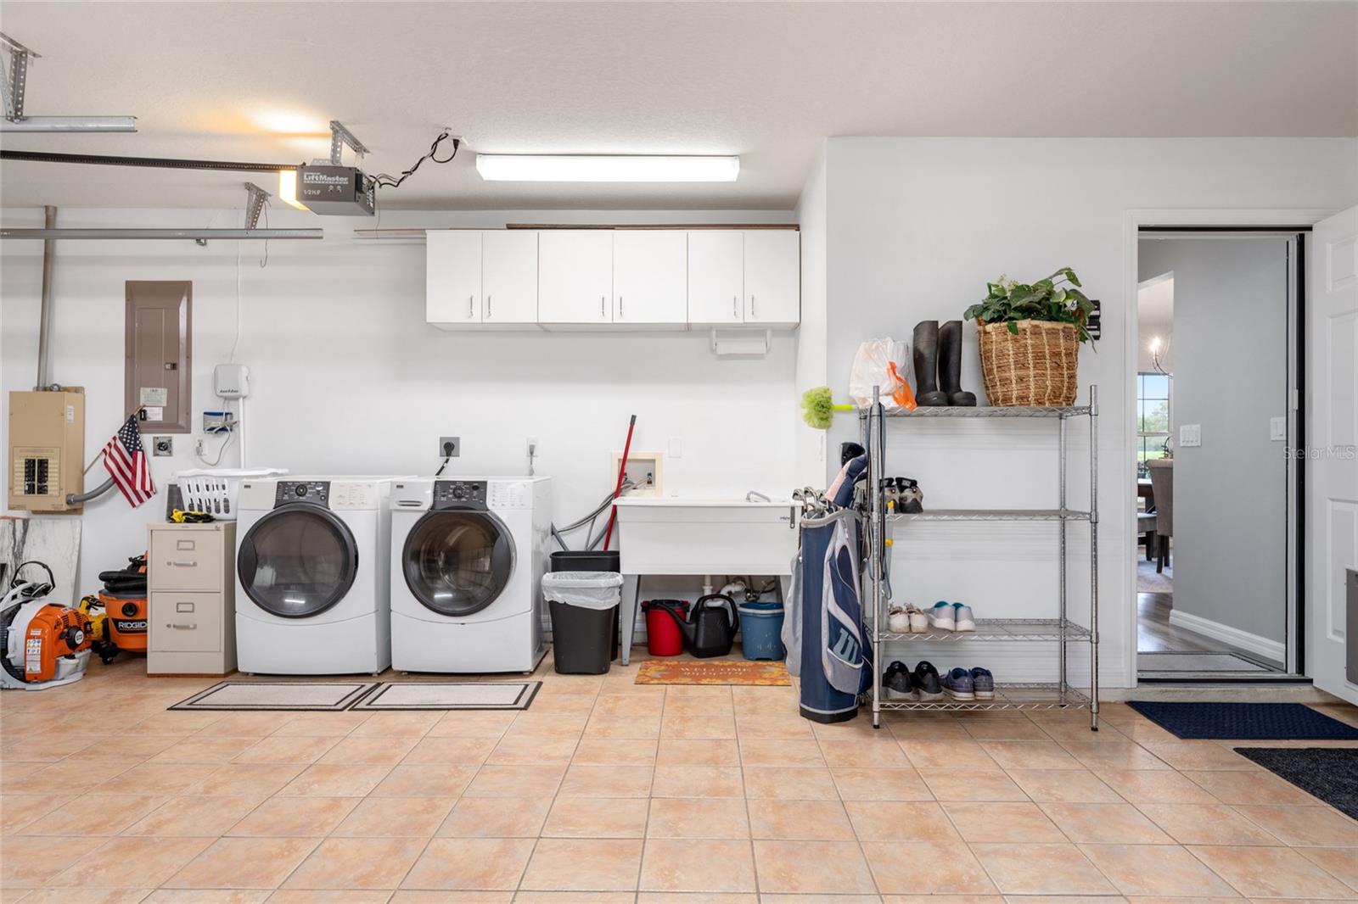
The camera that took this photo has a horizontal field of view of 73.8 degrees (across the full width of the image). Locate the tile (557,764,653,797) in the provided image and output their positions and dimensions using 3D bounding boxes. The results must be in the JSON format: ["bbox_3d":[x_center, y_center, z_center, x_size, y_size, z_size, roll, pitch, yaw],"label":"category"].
[{"bbox_3d":[-0.242,1.121,3.060,0.304,0.010,0.304,0,0,1],"label":"tile"}]

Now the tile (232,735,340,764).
[{"bbox_3d":[-1.437,1.113,3.363,0.300,0.010,0.300,0,0,1],"label":"tile"}]

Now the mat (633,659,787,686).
[{"bbox_3d":[0.170,1.100,4.508,0.750,0.010,0.460,0,0,1],"label":"mat"}]

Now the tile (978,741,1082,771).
[{"bbox_3d":[1.298,1.124,3.340,0.302,0.010,0.302,0,0,1],"label":"tile"}]

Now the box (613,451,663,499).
[{"bbox_3d":[-0.241,0.132,5.264,0.292,0.257,0.080,0,0,0],"label":"box"}]

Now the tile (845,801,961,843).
[{"bbox_3d":[0.664,1.112,2.713,0.299,0.010,0.299,0,0,1],"label":"tile"}]

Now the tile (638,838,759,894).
[{"bbox_3d":[0.052,1.111,2.424,0.300,0.008,0.300,0,0,1],"label":"tile"}]

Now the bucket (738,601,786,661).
[{"bbox_3d":[0.459,0.974,4.925,0.260,0.275,0.260,0,0,0],"label":"bucket"}]

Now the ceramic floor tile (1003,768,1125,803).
[{"bbox_3d":[1.276,1.112,3.004,0.299,0.010,0.299,0,0,1],"label":"ceramic floor tile"}]

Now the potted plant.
[{"bbox_3d":[1.473,-0.474,3.814,0.522,0.587,0.410,0,0,0],"label":"potted plant"}]

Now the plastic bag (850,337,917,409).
[{"bbox_3d":[0.845,-0.322,3.784,0.261,0.303,0.270,0,0,0],"label":"plastic bag"}]

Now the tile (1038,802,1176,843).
[{"bbox_3d":[1.270,1.111,2.702,0.300,0.008,0.300,0,0,1],"label":"tile"}]

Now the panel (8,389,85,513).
[{"bbox_3d":[-3.566,-0.007,5.113,0.326,0.726,0.160,0,0,1],"label":"panel"}]

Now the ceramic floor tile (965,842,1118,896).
[{"bbox_3d":[0.970,1.122,2.430,0.302,0.010,0.302,0,0,1],"label":"ceramic floor tile"}]

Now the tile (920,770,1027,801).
[{"bbox_3d":[0.973,1.112,3.010,0.299,0.010,0.299,0,0,1],"label":"tile"}]

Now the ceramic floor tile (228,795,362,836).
[{"bbox_3d":[-1.157,1.111,2.749,0.300,0.010,0.300,0,0,1],"label":"ceramic floor tile"}]

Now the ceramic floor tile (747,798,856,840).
[{"bbox_3d":[0.361,1.112,2.720,0.299,0.010,0.299,0,0,1],"label":"ceramic floor tile"}]

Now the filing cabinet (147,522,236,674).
[{"bbox_3d":[-2.430,0.736,4.786,0.382,0.750,0.650,0,0,0],"label":"filing cabinet"}]

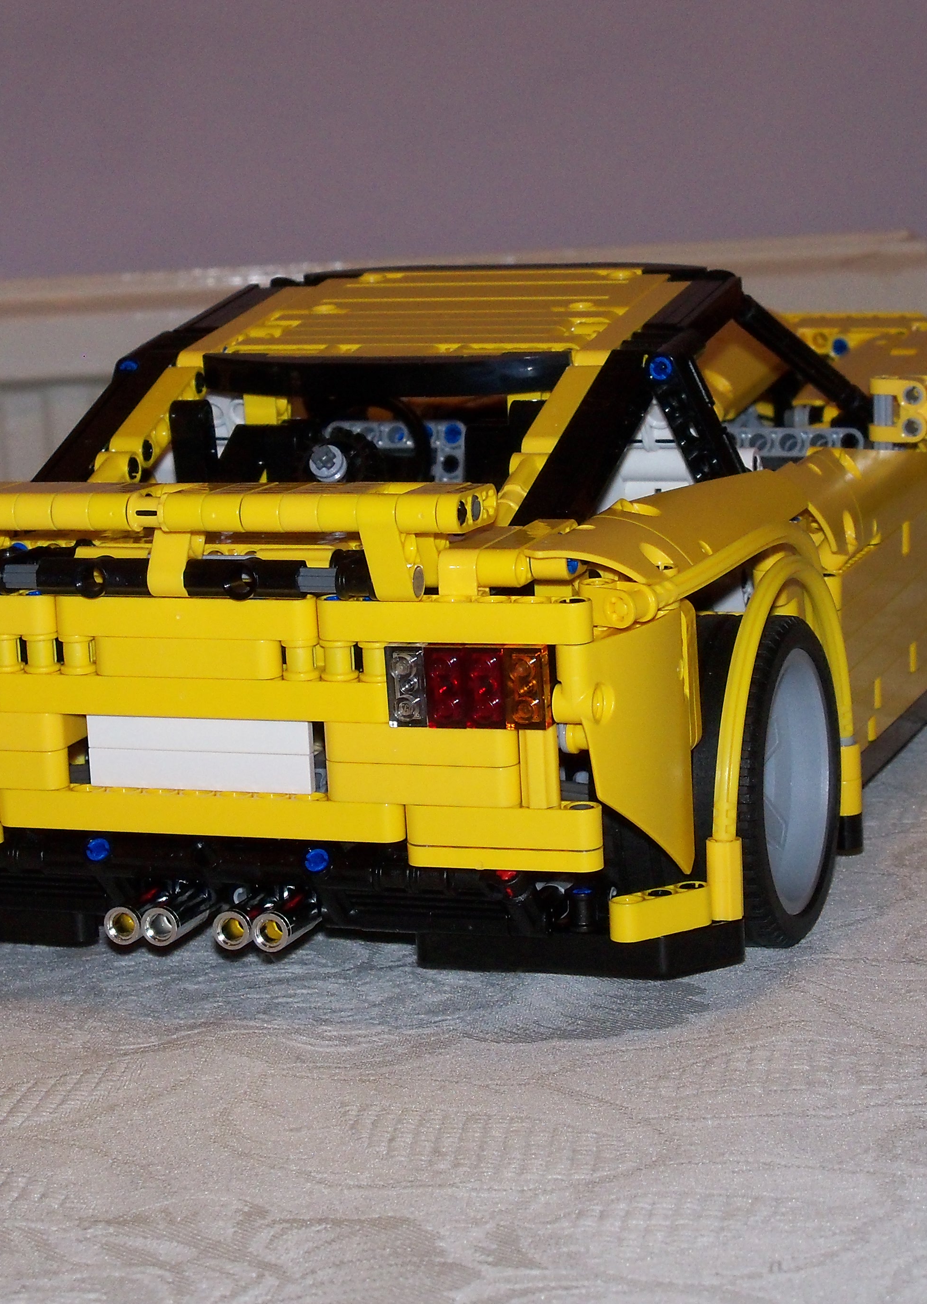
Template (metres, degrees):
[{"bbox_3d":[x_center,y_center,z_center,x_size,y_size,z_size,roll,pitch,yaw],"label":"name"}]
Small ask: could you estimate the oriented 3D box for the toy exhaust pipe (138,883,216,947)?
[{"bbox_3d":[-0.058,0.054,0.713,0.008,0.008,0.017,1,12,20],"label":"toy exhaust pipe"}]

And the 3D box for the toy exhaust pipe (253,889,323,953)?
[{"bbox_3d":[-0.036,0.054,0.704,0.008,0.008,0.017,1,12,20],"label":"toy exhaust pipe"}]

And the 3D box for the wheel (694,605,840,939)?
[{"bbox_3d":[0.054,0.027,0.741,0.036,0.069,0.069,1,12,20],"label":"wheel"}]

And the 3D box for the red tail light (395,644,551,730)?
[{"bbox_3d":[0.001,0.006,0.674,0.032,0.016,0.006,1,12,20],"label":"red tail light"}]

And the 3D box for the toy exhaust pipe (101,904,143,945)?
[{"bbox_3d":[-0.066,0.054,0.715,0.008,0.008,0.017,1,12,20],"label":"toy exhaust pipe"}]

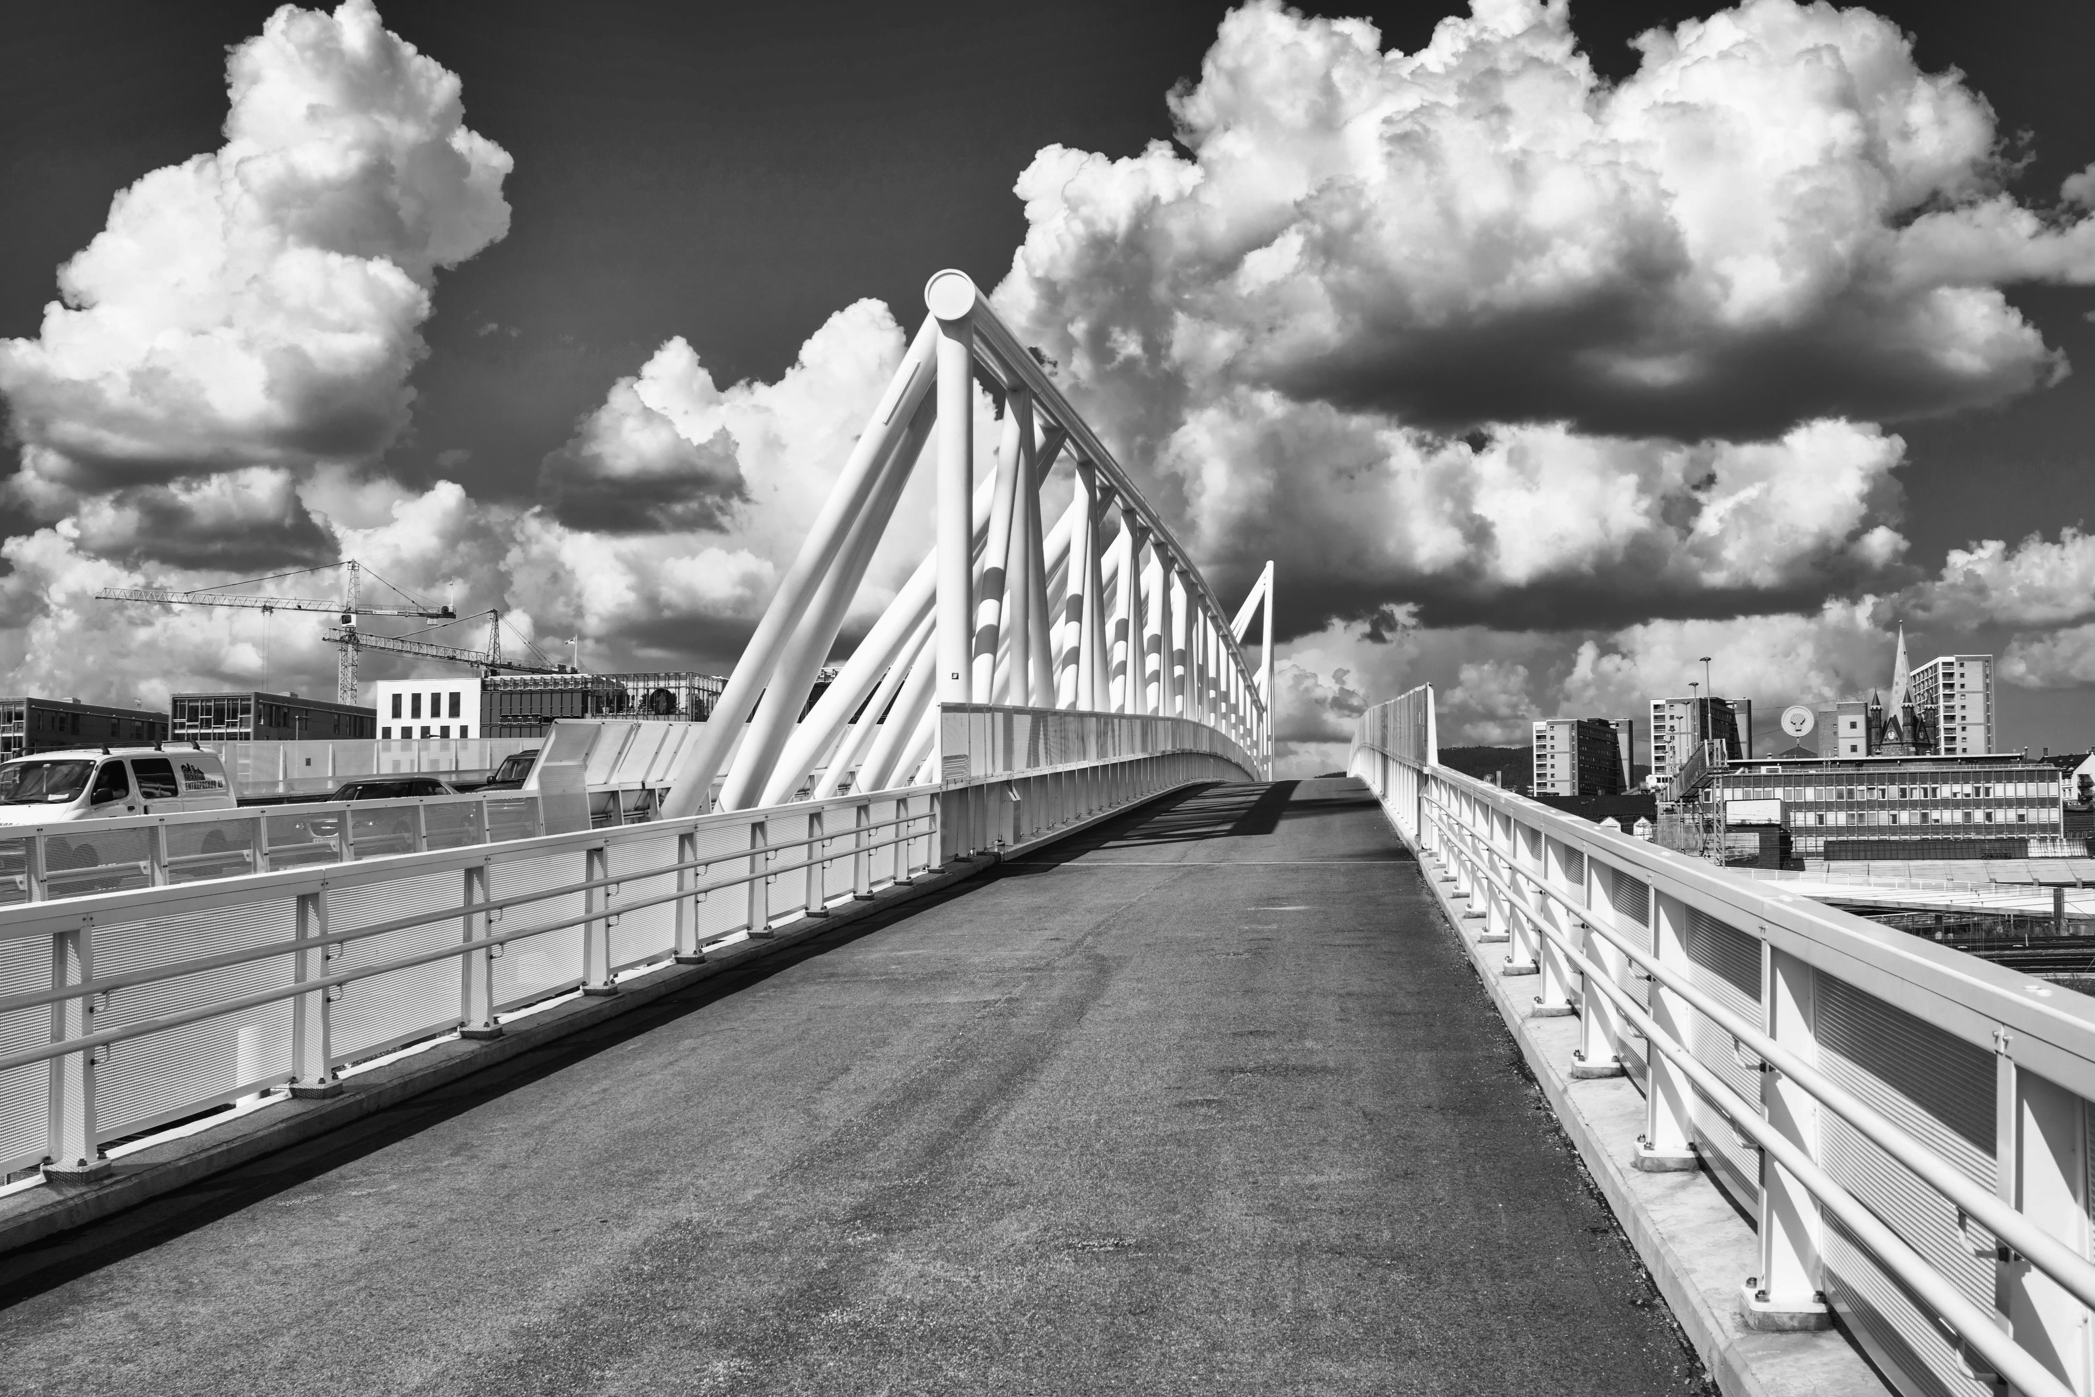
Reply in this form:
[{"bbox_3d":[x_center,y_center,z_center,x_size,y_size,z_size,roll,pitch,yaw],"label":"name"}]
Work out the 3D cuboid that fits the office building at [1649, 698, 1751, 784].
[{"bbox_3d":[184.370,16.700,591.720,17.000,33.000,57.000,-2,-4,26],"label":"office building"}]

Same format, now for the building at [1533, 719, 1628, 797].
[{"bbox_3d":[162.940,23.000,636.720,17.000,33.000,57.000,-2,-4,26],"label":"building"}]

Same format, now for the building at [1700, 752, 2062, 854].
[{"bbox_3d":[106.070,13.950,270.230,42.500,13.000,14.000,-1,-3,12],"label":"building"}]

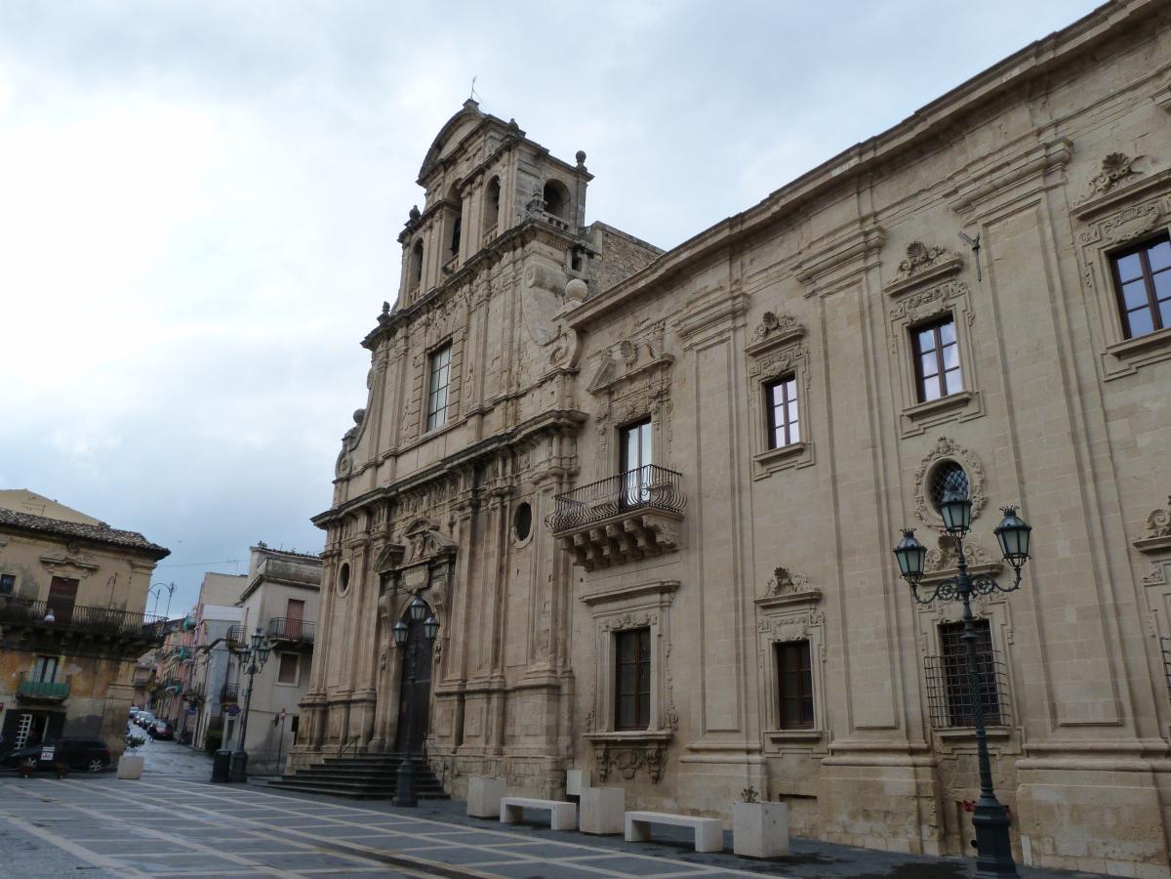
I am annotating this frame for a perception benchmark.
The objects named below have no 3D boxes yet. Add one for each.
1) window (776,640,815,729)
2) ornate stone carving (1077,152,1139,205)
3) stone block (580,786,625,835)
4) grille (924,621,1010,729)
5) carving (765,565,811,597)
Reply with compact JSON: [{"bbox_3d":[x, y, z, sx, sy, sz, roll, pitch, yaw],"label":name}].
[{"bbox_3d":[4.430,5.134,18.409,0.200,1.780,0.971,16,-24,-36],"label":"window"},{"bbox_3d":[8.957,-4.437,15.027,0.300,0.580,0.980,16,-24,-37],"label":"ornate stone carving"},{"bbox_3d":[0.343,7.296,17.326,0.600,0.800,0.620,16,-24,-37],"label":"stone block"},{"bbox_3d":[6.298,3.901,14.652,0.350,1.679,1.316,16,-24,-36],"label":"grille"},{"bbox_3d":[4.207,2.955,18.333,0.300,0.570,1.070,16,-24,-37],"label":"carving"}]

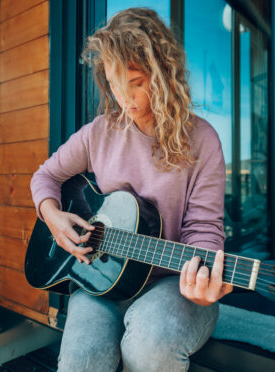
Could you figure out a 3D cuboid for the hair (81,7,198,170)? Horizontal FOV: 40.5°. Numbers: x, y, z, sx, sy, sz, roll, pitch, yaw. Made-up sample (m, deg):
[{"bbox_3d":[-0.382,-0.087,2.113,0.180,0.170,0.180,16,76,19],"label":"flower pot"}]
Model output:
[{"bbox_3d":[0.005,-0.265,1.020,0.290,0.450,0.280,1,1,30],"label":"hair"}]

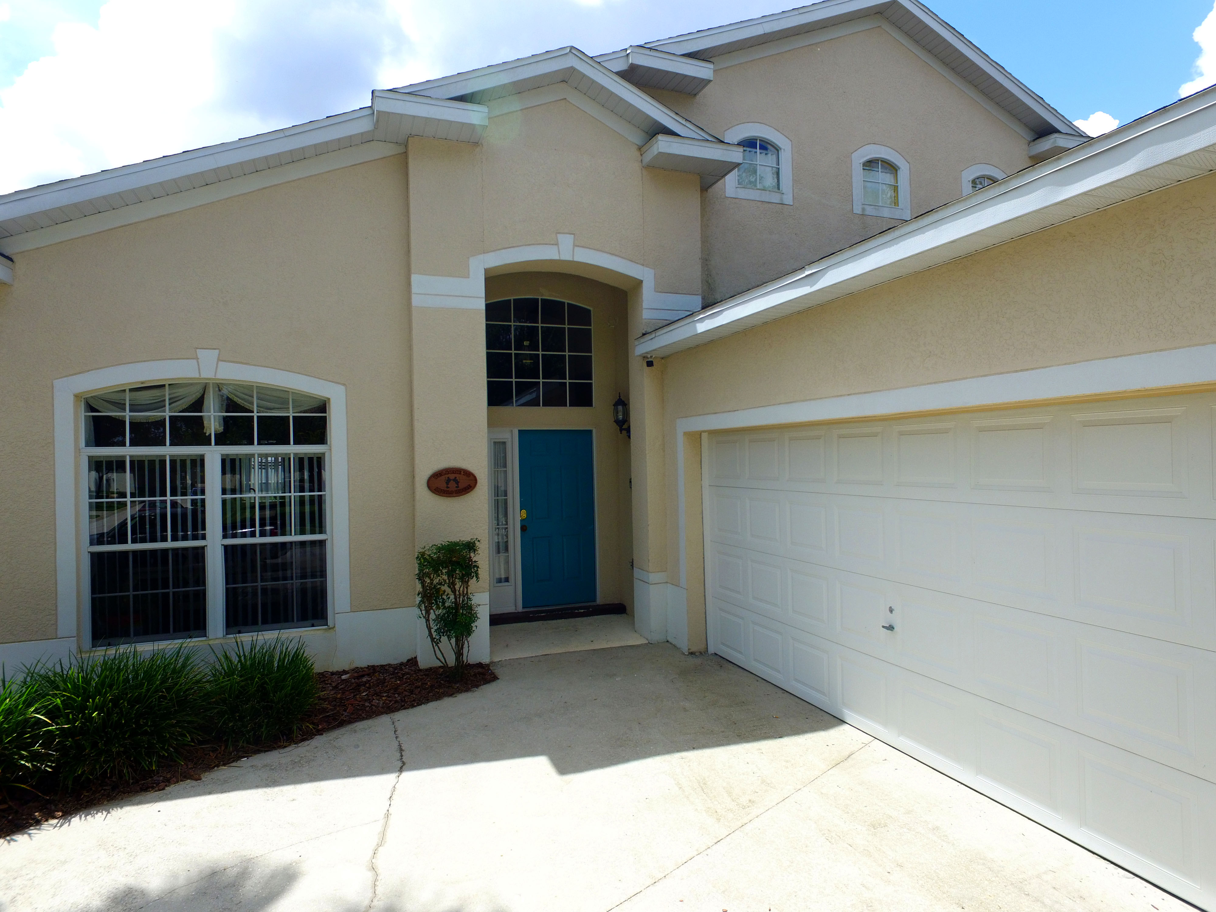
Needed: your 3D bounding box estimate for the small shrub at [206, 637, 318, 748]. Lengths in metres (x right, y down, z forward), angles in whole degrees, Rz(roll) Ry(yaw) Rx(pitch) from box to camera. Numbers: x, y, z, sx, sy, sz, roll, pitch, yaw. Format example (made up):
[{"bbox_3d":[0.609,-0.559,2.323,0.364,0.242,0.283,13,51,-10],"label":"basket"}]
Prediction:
[{"bbox_3d":[-2.469,1.602,5.029,0.700,0.630,0.730,-1,0,-20],"label":"small shrub"}]

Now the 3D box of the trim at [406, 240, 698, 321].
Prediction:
[{"bbox_3d":[-0.390,-1.718,6.836,2.940,0.690,0.070,-1,0,-20],"label":"trim"}]

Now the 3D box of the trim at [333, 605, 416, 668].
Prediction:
[{"bbox_3d":[-2.141,1.677,6.481,0.720,0.500,0.060,-1,0,-20],"label":"trim"}]

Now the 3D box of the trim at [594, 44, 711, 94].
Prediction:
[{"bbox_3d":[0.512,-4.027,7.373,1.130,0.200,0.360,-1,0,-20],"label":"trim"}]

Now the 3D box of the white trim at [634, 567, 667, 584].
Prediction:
[{"bbox_3d":[0.438,1.243,7.342,0.200,0.125,0.460,-1,0,-20],"label":"white trim"}]

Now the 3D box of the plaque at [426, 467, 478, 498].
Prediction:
[{"bbox_3d":[-1.420,0.244,6.446,0.457,0.273,0.035,-1,0,-20],"label":"plaque"}]

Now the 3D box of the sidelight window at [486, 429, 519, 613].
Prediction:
[{"bbox_3d":[-1.203,0.737,7.904,0.380,2.080,0.100,-1,0,-20],"label":"sidelight window"}]

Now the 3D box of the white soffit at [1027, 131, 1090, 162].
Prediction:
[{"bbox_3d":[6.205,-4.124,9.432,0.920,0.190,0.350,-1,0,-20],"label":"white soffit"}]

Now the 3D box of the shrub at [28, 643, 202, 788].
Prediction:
[{"bbox_3d":[-3.146,1.587,4.546,0.940,0.680,0.880,-1,0,-20],"label":"shrub"}]

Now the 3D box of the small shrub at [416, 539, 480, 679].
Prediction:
[{"bbox_3d":[-1.398,1.320,6.158,0.550,1.185,0.520,-1,0,-20],"label":"small shrub"}]

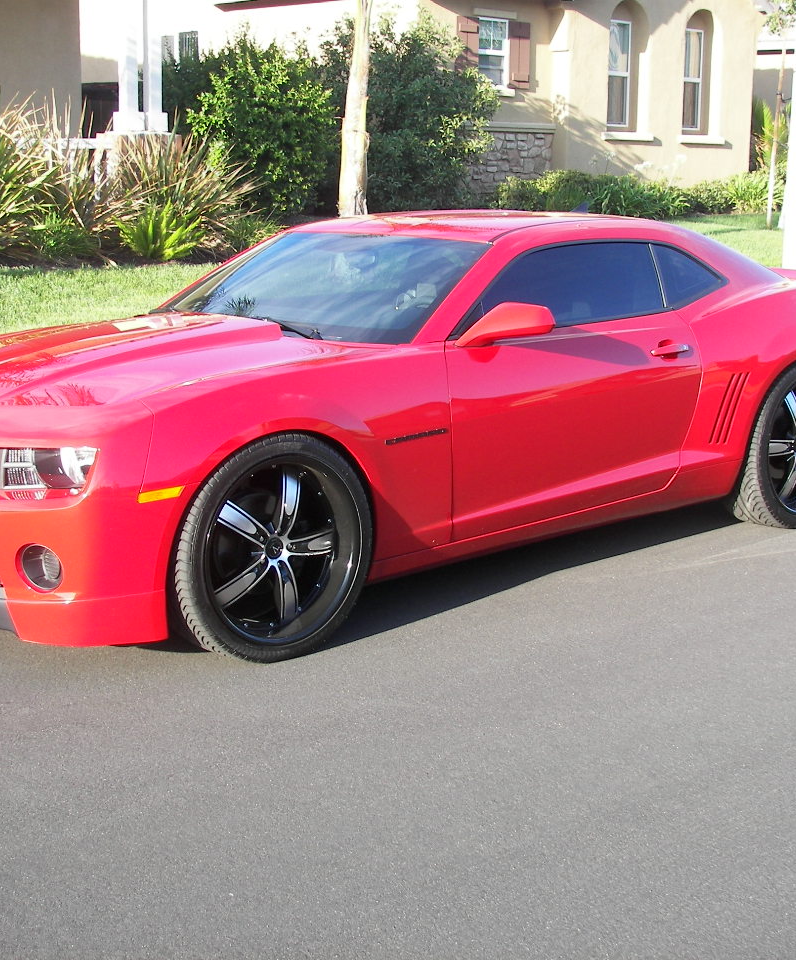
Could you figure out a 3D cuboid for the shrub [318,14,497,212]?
[{"bbox_3d":[0.120,-4.589,21.502,2.138,2.540,1.964,1,10,0],"label":"shrub"}]

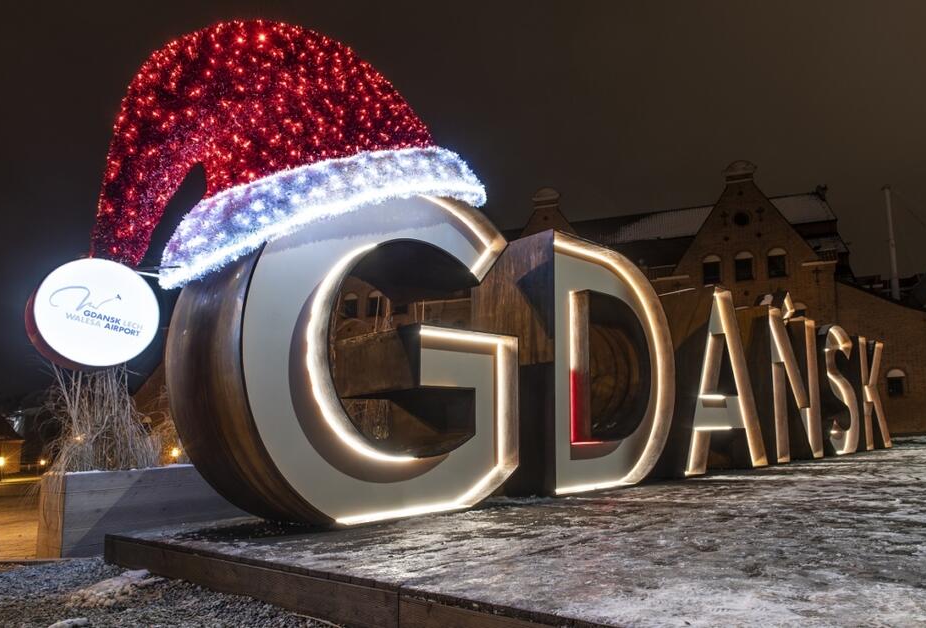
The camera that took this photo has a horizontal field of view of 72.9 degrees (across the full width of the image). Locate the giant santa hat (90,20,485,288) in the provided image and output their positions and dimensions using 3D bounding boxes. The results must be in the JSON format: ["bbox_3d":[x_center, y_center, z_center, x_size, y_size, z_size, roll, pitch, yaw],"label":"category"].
[{"bbox_3d":[-1.265,-1.180,4.934,2.850,2.000,1.400,8,-12,-44],"label":"giant santa hat"}]

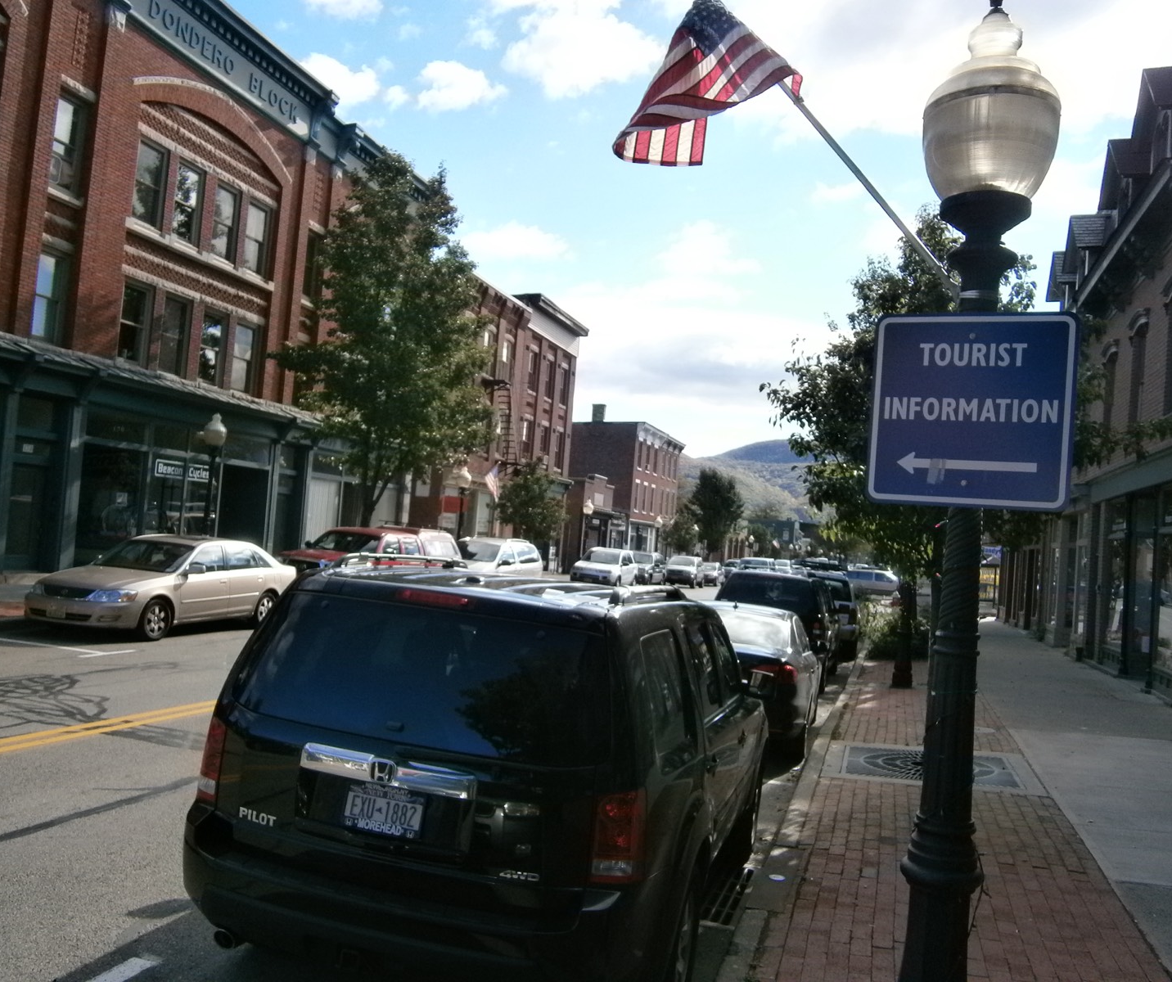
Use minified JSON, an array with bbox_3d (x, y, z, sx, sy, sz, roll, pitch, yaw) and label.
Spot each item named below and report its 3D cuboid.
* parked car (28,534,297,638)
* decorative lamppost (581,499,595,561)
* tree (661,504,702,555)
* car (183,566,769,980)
[{"bbox_3d":[-6.636,1.523,16.017,1.830,1.460,4.870,4,-3,18],"label":"parked car"},{"bbox_3d":[-0.015,2.174,42.640,0.480,3.790,0.480,4,-3,18],"label":"decorative lamppost"},{"bbox_3d":[5.991,3.301,62.214,2.700,4.650,2.700,4,-3,18],"label":"tree"},{"bbox_3d":[-0.085,1.359,5.650,1.990,1.830,4.850,4,-3,16],"label":"car"}]

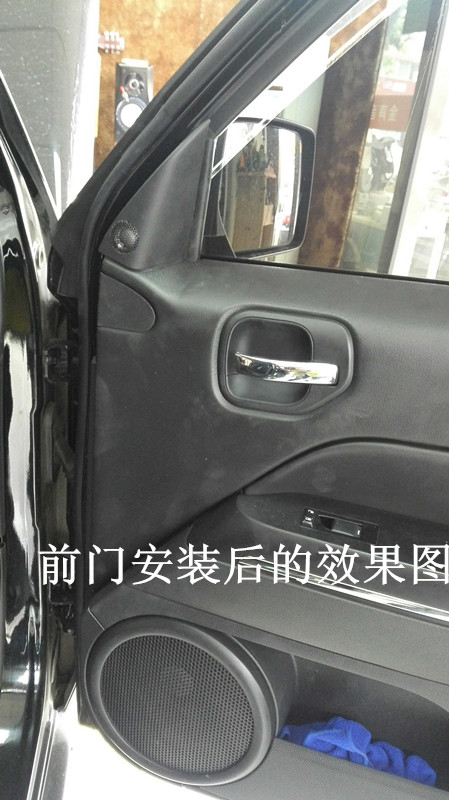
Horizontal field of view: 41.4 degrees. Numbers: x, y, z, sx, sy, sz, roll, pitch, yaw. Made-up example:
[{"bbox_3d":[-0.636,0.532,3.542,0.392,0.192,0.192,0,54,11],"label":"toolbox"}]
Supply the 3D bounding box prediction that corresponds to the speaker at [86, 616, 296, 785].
[{"bbox_3d":[-0.050,0.345,0.715,0.240,0.238,0.055,13,20,15],"label":"speaker"}]

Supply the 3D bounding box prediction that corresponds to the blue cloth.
[{"bbox_3d":[0.156,0.437,0.723,0.185,0.060,0.070,13,24,15],"label":"blue cloth"}]

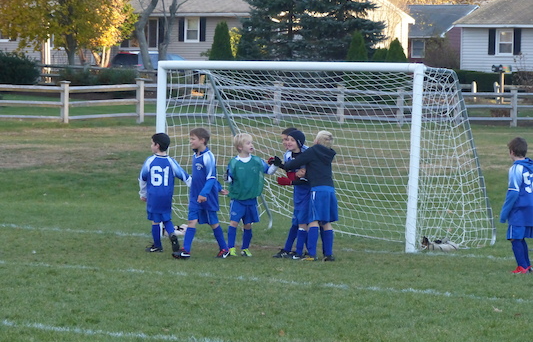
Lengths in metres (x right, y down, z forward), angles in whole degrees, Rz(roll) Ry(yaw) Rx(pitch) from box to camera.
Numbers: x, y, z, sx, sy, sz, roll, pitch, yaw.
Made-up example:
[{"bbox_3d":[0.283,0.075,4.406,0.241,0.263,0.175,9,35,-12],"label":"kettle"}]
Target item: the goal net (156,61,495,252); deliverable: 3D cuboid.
[{"bbox_3d":[0.705,-0.187,34.036,3.800,2.030,1.700,3,2,41],"label":"goal net"}]

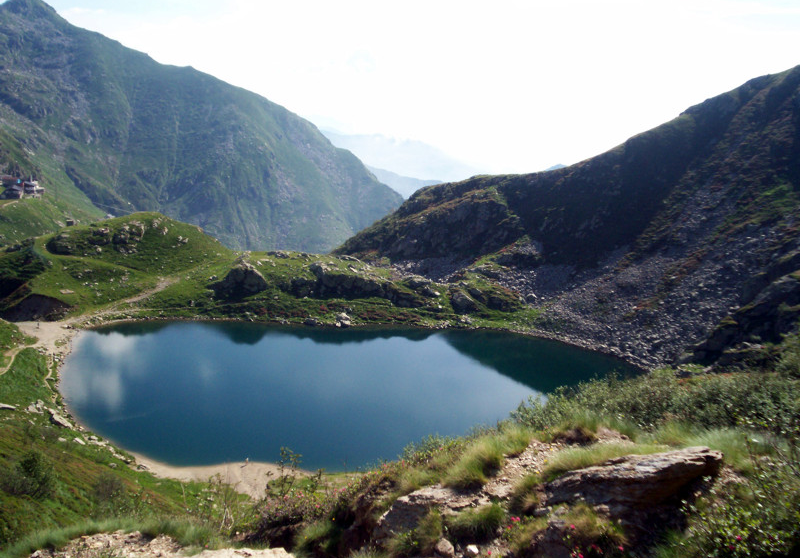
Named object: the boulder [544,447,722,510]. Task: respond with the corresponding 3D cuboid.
[{"bbox_3d":[2.142,1.821,7.700,1.680,0.420,0.800,3,10,16],"label":"boulder"}]

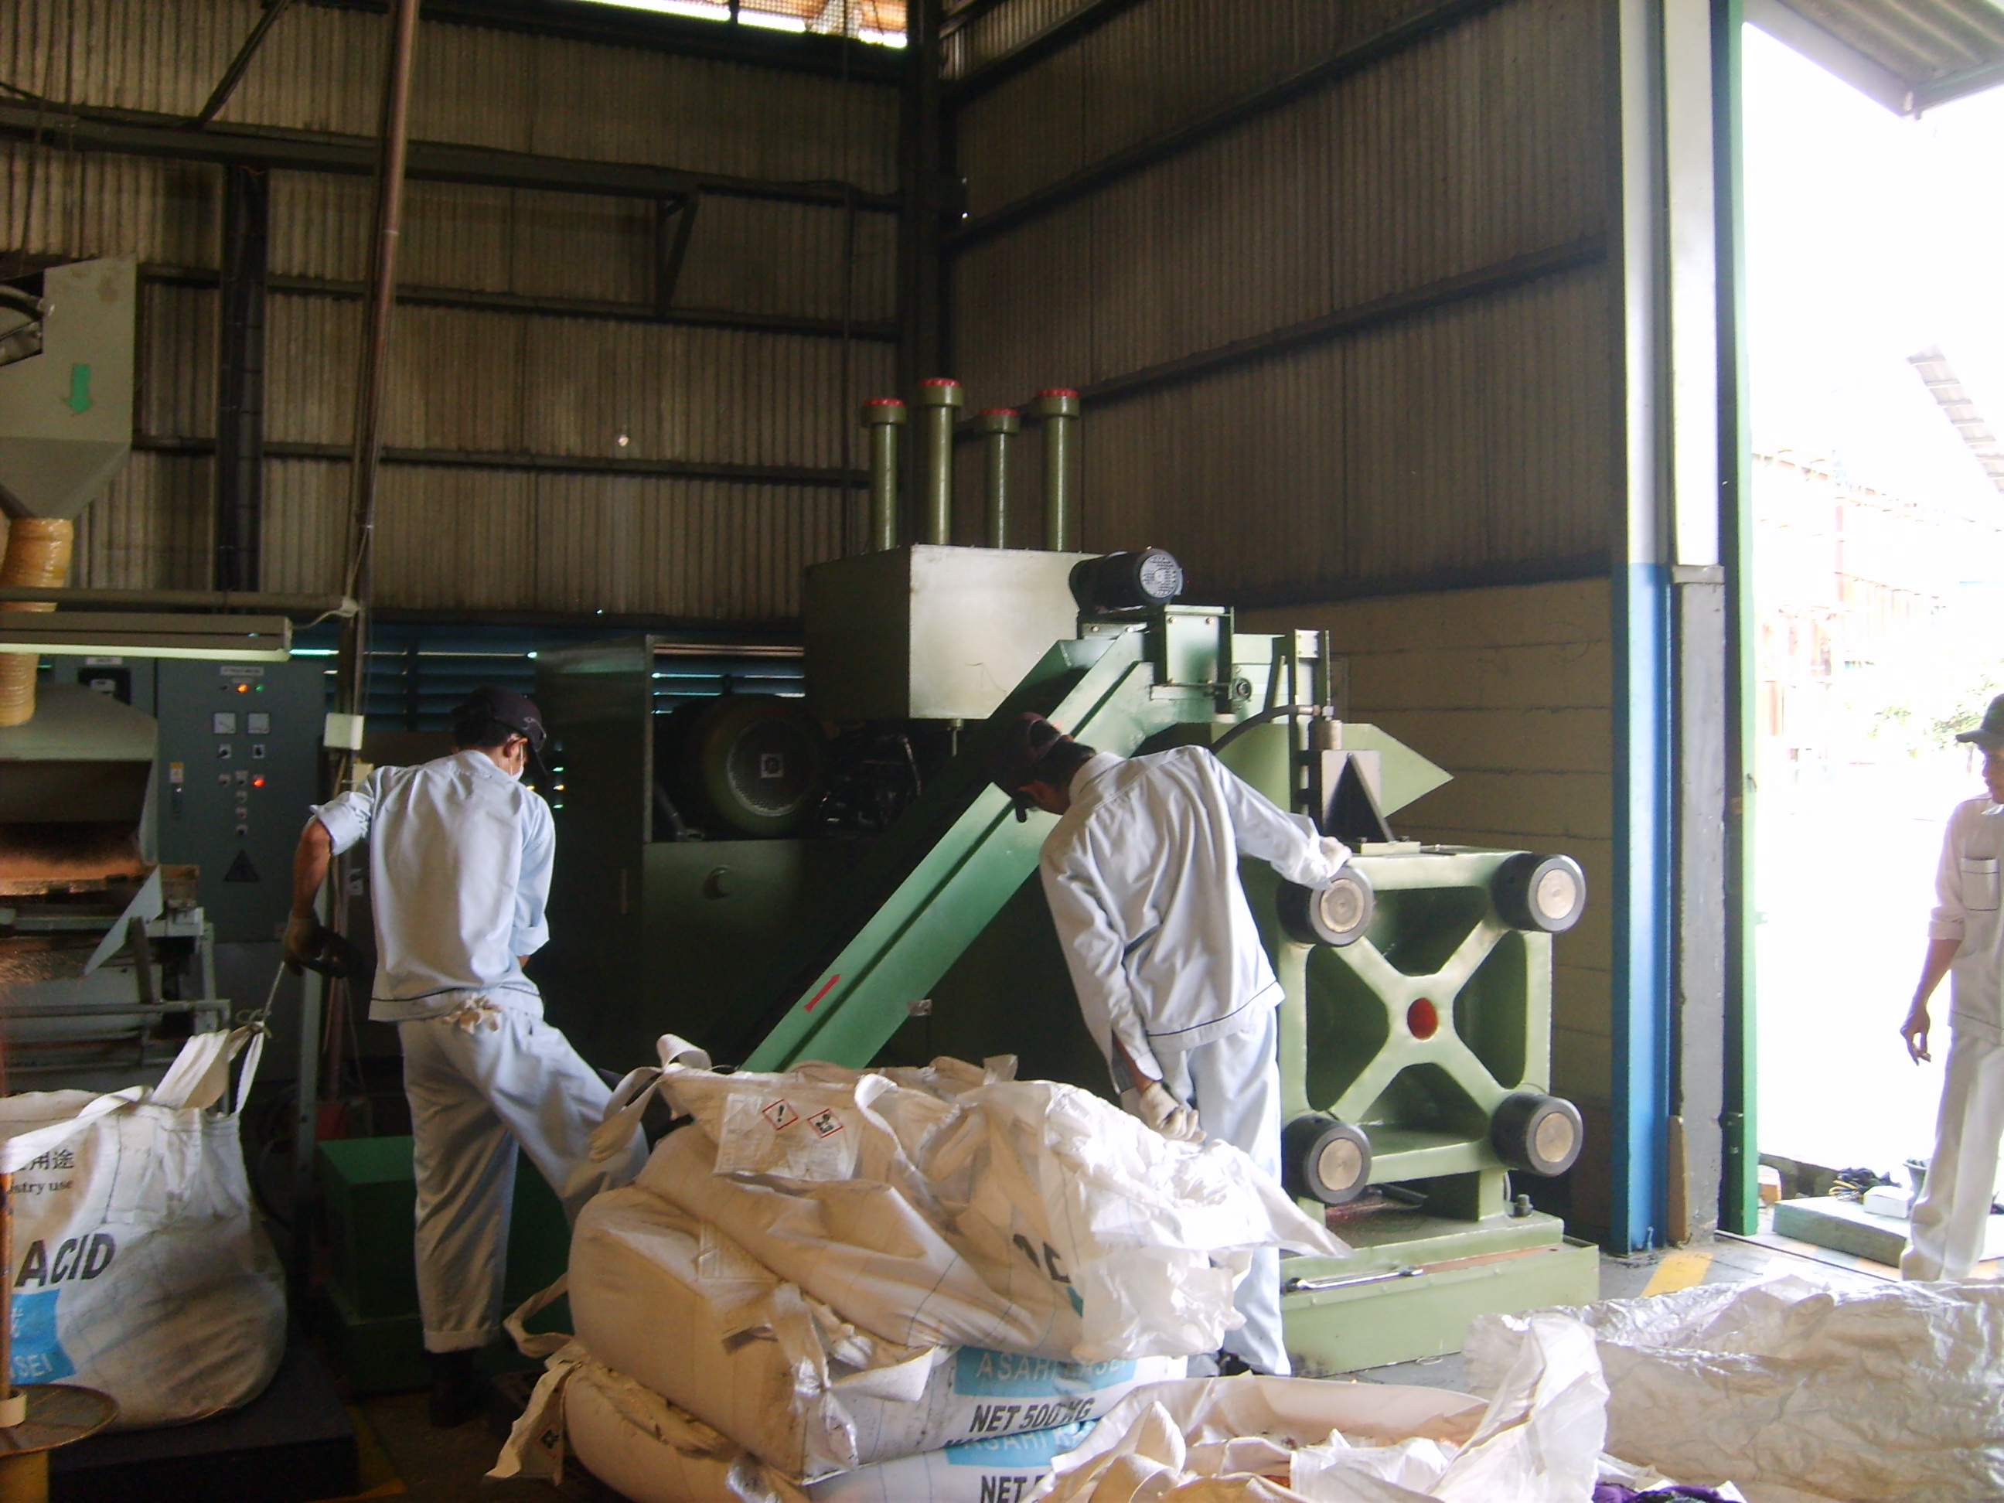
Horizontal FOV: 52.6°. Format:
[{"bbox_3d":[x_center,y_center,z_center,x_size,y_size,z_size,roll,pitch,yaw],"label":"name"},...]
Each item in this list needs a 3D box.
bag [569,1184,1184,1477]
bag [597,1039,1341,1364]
[{"bbox_3d":[-0.244,1.059,4.057,0.920,0.340,0.900,-1,1,-36],"label":"bag"},{"bbox_3d":[-0.065,0.853,4.034,1.000,0.410,0.920,-1,1,-36],"label":"bag"}]

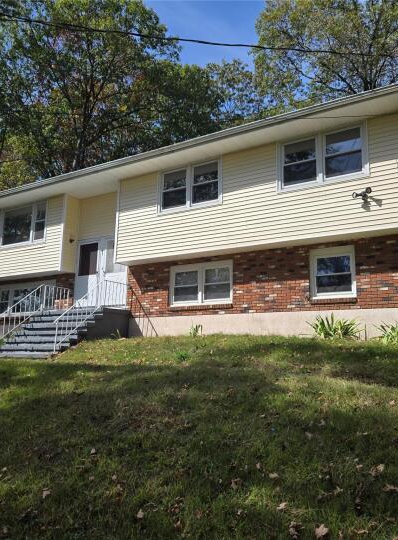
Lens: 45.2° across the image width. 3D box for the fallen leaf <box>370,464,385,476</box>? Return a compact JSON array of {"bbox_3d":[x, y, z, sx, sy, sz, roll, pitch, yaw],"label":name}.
[{"bbox_3d":[1.344,1.503,3.606,0.115,0.035,0.110,-5,-1,18],"label":"fallen leaf"}]

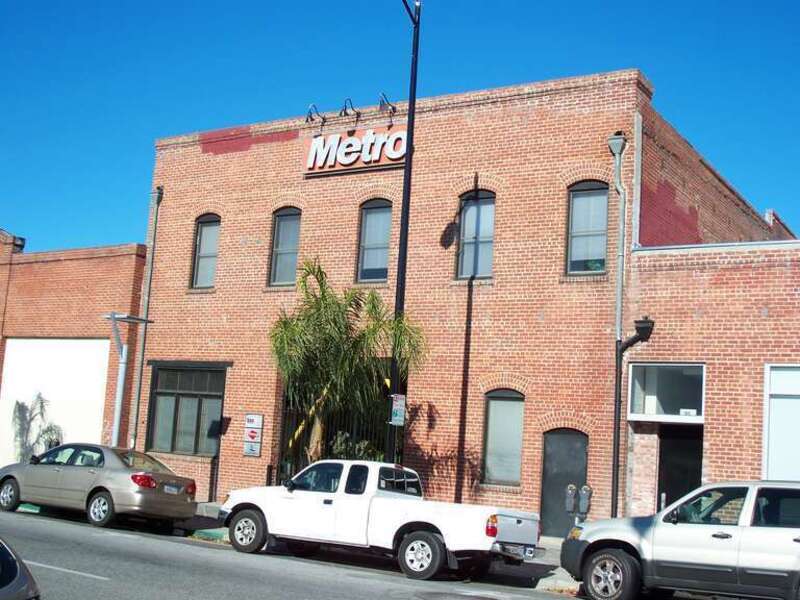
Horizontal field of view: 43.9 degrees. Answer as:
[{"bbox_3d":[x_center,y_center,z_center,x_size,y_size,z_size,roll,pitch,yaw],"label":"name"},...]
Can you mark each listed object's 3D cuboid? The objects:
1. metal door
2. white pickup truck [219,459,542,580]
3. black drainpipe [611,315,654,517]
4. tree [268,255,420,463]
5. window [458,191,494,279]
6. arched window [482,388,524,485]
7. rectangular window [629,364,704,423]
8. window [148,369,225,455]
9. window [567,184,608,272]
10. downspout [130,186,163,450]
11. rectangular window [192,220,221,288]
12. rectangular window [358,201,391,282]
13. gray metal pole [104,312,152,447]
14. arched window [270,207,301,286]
[{"bbox_3d":[3.091,3.419,18.671,0.908,2.025,0.120,-1,-9,32],"label":"metal door"},{"bbox_3d":[-0.379,3.246,15.080,5.120,1.570,1.700,-1,-14,32],"label":"white pickup truck"},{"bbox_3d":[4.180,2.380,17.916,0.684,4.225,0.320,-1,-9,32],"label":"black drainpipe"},{"bbox_3d":[-1.031,1.753,17.223,2.760,4.883,2.700,-1,-9,32],"label":"tree"},{"bbox_3d":[1.603,-1.372,20.733,0.843,1.883,0.150,-1,-9,32],"label":"window"},{"bbox_3d":[2.052,2.676,19.512,0.850,1.858,0.150,-1,-9,32],"label":"arched window"},{"bbox_3d":[4.802,1.675,17.901,1.372,1.035,0.130,-1,-9,32],"label":"rectangular window"},{"bbox_3d":[-5.179,2.674,24.061,2.443,2.080,0.150,-1,-9,32],"label":"window"},{"bbox_3d":[3.680,-1.420,19.421,0.825,1.883,0.150,-1,-9,32],"label":"window"},{"bbox_3d":[-6.427,0.909,24.967,0.240,7.718,0.220,-1,-9,32],"label":"downspout"},{"bbox_3d":[-4.818,-1.222,24.788,0.843,1.883,0.150,-1,-9,32],"label":"rectangular window"},{"bbox_3d":[-0.557,-1.321,22.097,0.843,1.883,0.150,-1,-9,32],"label":"rectangular window"},{"bbox_3d":[-5.811,2.318,20.287,0.620,4.080,0.750,-1,-9,32],"label":"gray metal pole"},{"bbox_3d":[-2.649,-1.242,23.199,0.834,1.851,0.150,-1,-9,32],"label":"arched window"}]

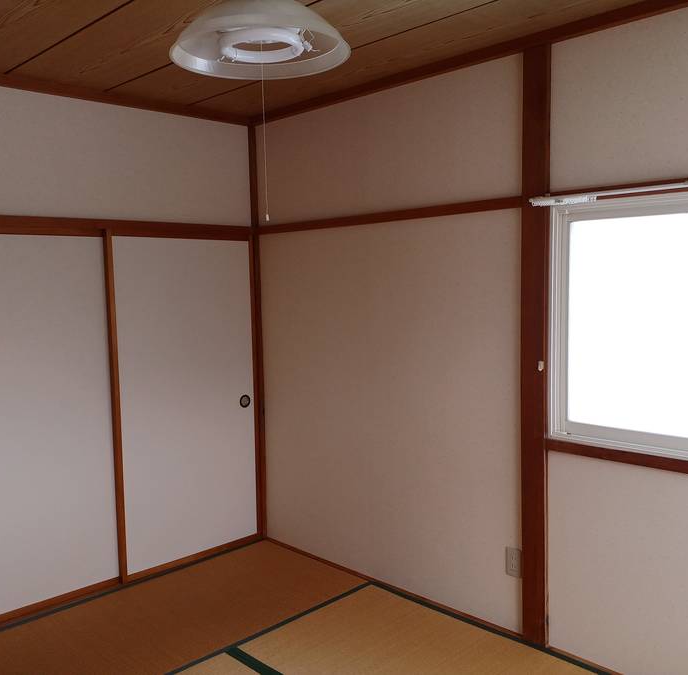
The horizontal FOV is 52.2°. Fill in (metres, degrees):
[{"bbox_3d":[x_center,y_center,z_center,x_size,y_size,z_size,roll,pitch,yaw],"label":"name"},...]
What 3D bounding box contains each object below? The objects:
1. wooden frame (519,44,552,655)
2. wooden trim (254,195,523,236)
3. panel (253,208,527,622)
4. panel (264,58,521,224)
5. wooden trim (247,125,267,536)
[{"bbox_3d":[0.780,0.087,2.832,0.065,2.433,0.102,-6,6,-44],"label":"wooden frame"},{"bbox_3d":[0.120,-0.580,3.446,0.045,0.050,1.742,-6,6,-44],"label":"wooden trim"},{"bbox_3d":[0.150,0.334,3.533,0.050,1.790,1.742,-6,6,-44],"label":"panel"},{"bbox_3d":[0.124,-0.885,3.436,0.050,0.563,1.753,-6,6,-44],"label":"panel"},{"bbox_3d":[-0.516,0.004,4.144,0.060,2.437,0.060,-6,6,-44],"label":"wooden trim"}]

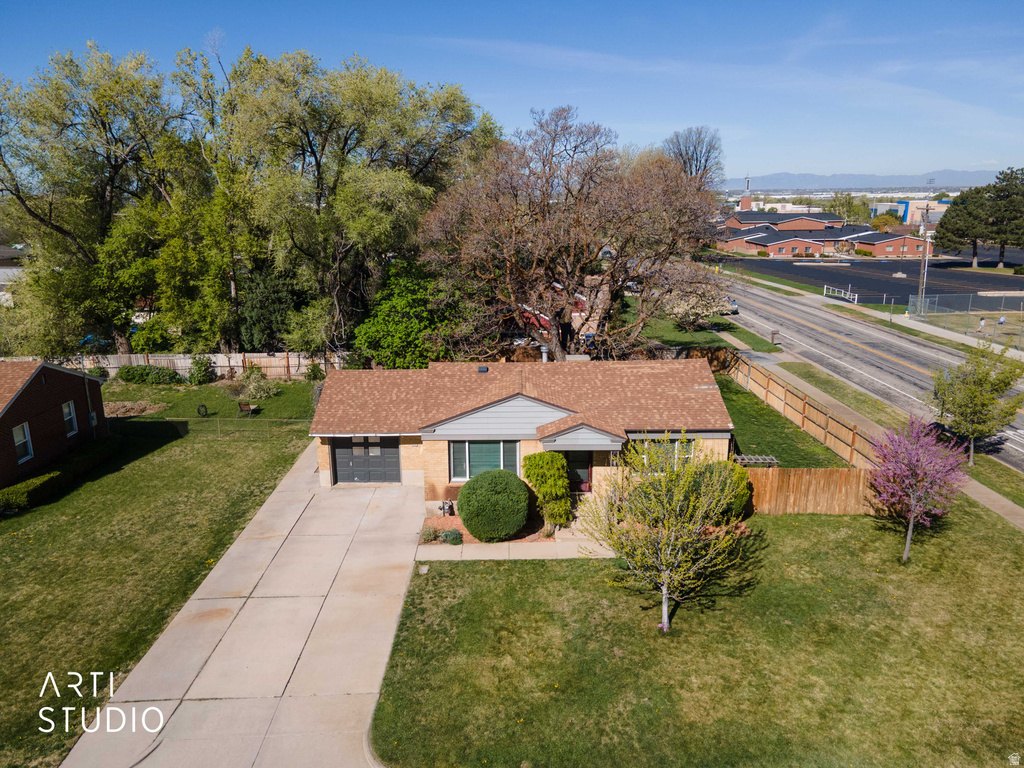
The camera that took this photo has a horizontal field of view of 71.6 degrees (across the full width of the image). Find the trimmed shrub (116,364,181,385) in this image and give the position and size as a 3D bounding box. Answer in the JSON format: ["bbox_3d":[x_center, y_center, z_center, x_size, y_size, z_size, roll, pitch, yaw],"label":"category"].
[{"bbox_3d":[-22.800,-0.678,44.740,4.100,1.150,1.600,0,15,0],"label":"trimmed shrub"}]

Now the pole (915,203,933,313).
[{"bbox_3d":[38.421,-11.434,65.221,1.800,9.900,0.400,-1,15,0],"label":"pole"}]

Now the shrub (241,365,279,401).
[{"bbox_3d":[-14.600,-0.050,41.594,2.300,1.550,2.200,0,15,0],"label":"shrub"}]

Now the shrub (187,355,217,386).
[{"bbox_3d":[-19.049,-0.973,43.774,1.750,1.900,1.600,-1,15,0],"label":"shrub"}]

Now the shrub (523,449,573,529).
[{"bbox_3d":[1.175,3.669,23.670,1.550,3.000,1.400,-1,15,0],"label":"shrub"}]

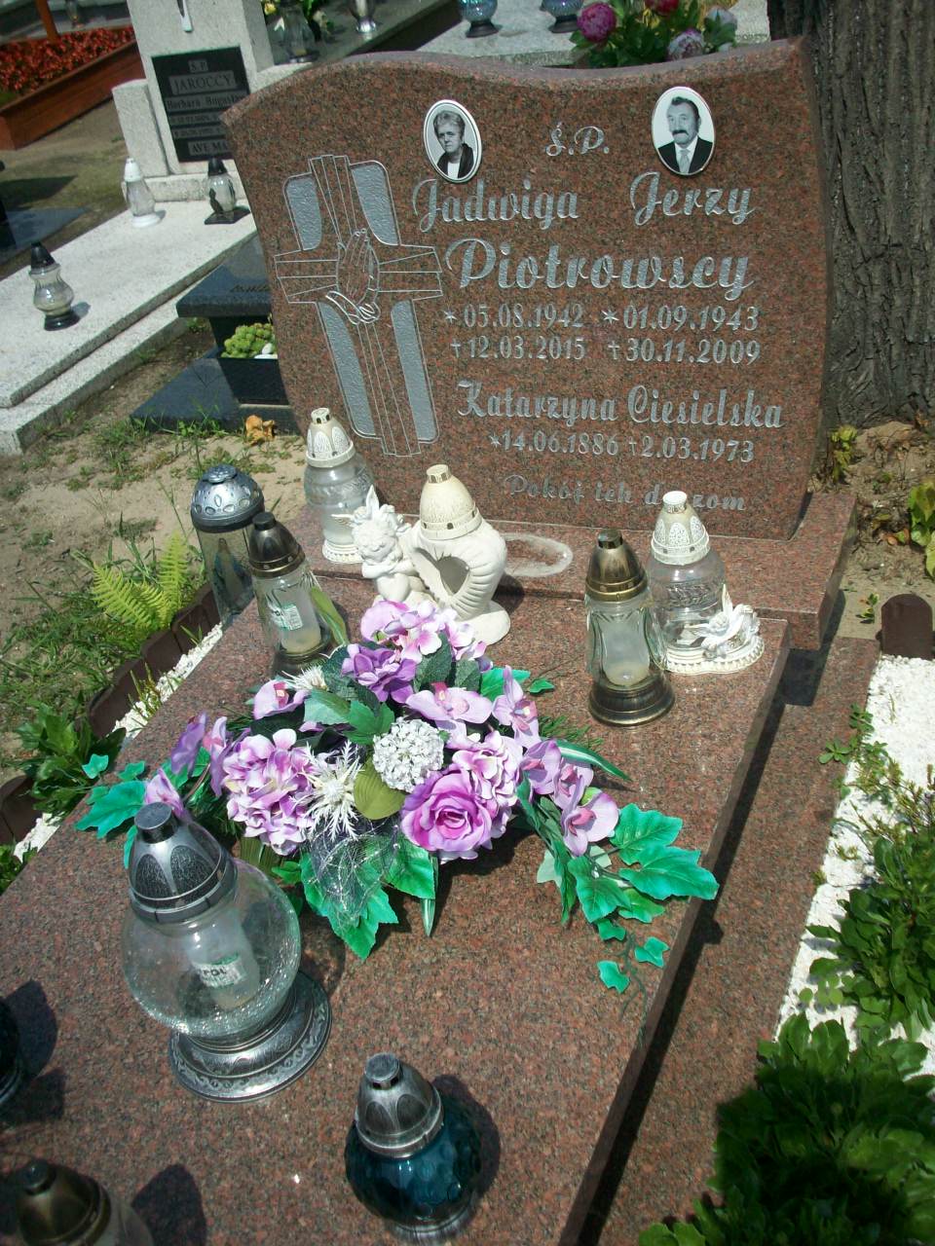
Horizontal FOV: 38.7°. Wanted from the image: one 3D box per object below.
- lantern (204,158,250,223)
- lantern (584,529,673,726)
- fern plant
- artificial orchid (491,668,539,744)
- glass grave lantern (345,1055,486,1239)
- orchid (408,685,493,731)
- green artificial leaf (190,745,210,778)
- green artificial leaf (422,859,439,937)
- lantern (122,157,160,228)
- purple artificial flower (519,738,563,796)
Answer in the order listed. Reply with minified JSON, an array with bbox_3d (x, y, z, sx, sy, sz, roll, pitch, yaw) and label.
[{"bbox_3d":[-0.911,-1.607,4.931,0.150,0.200,0.125,6,38,24],"label":"lantern"},{"bbox_3d":[0.215,-0.002,1.858,0.120,0.281,0.120,6,38,24],"label":"lantern"},{"bbox_3d":[-0.665,-0.069,2.719,0.200,0.170,0.180,6,38,24],"label":"fern plant"},{"bbox_3d":[0.058,0.098,1.609,0.057,0.086,0.040,-23,9,-14],"label":"artificial orchid"},{"bbox_3d":[-0.052,0.442,1.145,0.119,0.184,0.119,-20,35,-10],"label":"glass grave lantern"},{"bbox_3d":[-0.021,0.101,1.582,0.097,0.042,0.065,6,38,23],"label":"orchid"},{"bbox_3d":[-0.373,0.196,1.867,0.034,0.045,0.025,6,3,24],"label":"green artificial leaf"},{"bbox_3d":[-0.041,0.300,1.453,0.019,0.012,0.083,0,78,6],"label":"green artificial leaf"},{"bbox_3d":[-1.121,-1.474,4.545,0.090,0.211,0.090,6,38,23],"label":"lantern"},{"bbox_3d":[0.087,0.172,1.582,0.060,0.070,0.045,11,5,29],"label":"purple artificial flower"}]

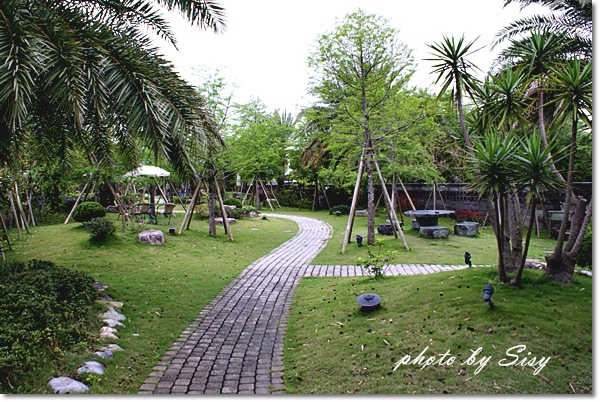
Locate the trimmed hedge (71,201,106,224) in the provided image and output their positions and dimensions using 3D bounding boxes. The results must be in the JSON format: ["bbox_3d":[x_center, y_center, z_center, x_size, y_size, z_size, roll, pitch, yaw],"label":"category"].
[{"bbox_3d":[-7.239,0.371,15.500,1.150,0.780,1.100,-1,3,-25],"label":"trimmed hedge"}]

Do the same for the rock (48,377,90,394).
[{"bbox_3d":[-1.736,1.387,3.380,0.300,0.120,0.200,-1,3,-27],"label":"rock"}]

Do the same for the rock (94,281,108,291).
[{"bbox_3d":[-3.054,1.294,6.900,0.250,0.130,0.200,0,2,0],"label":"rock"}]

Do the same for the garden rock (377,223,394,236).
[{"bbox_3d":[2.754,0.898,14.300,0.600,0.360,0.550,0,3,11],"label":"garden rock"}]

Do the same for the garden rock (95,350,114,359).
[{"bbox_3d":[-1.822,1.430,4.200,0.185,0.065,0.130,0,2,0],"label":"garden rock"}]

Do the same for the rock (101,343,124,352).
[{"bbox_3d":[-1.822,1.424,4.380,0.235,0.075,0.160,0,2,0],"label":"rock"}]

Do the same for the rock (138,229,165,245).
[{"bbox_3d":[-4.152,0.993,12.600,0.720,0.410,0.520,0,2,0],"label":"rock"}]

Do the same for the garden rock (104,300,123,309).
[{"bbox_3d":[-2.187,1.217,5.300,0.210,0.080,0.190,-1,3,-22],"label":"garden rock"}]

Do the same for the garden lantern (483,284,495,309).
[{"bbox_3d":[2.091,1.065,5.000,0.120,0.270,0.140,0,3,10],"label":"garden lantern"}]

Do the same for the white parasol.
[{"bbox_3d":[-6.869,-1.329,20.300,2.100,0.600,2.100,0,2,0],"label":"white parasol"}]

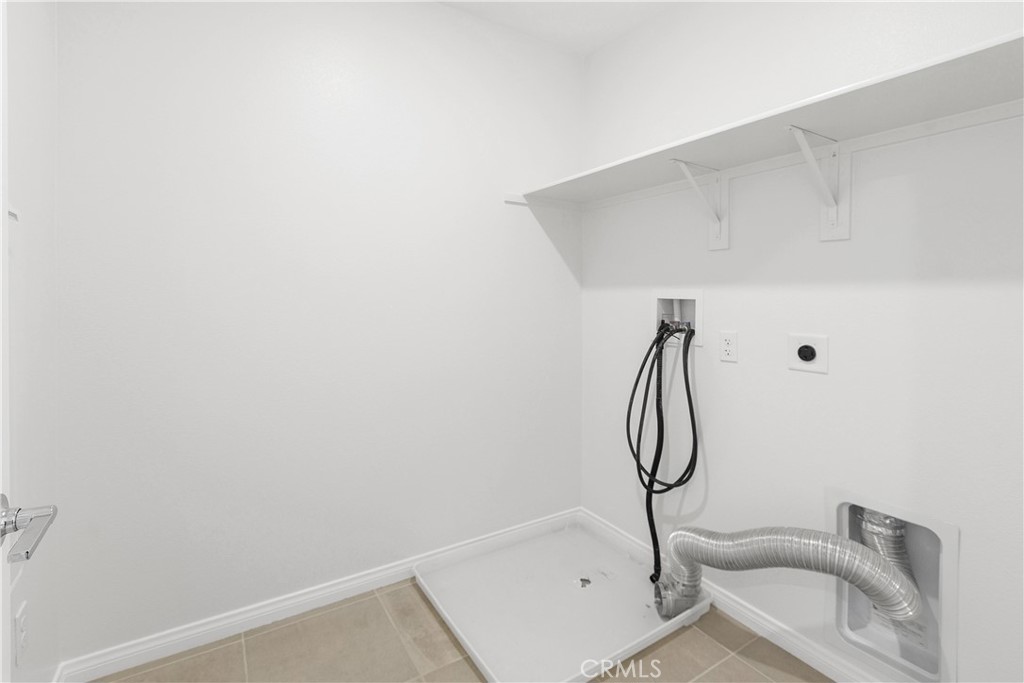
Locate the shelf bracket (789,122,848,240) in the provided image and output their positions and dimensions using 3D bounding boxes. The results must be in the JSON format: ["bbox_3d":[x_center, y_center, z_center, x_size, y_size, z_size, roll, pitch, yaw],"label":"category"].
[{"bbox_3d":[0.897,-0.456,1.342,0.290,0.306,0.089,-2,3,-33],"label":"shelf bracket"}]

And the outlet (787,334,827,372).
[{"bbox_3d":[0.969,0.040,1.487,0.013,0.119,0.119,-2,3,-33],"label":"outlet"}]

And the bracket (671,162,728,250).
[{"bbox_3d":[0.680,-0.491,1.663,0.301,0.302,0.089,-2,3,-33],"label":"bracket"}]

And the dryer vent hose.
[{"bbox_3d":[0.869,0.786,1.511,0.390,0.480,0.710,-2,3,-33],"label":"dryer vent hose"}]

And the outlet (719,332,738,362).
[{"bbox_3d":[0.819,0.019,1.718,0.009,0.115,0.070,-2,3,-33],"label":"outlet"}]

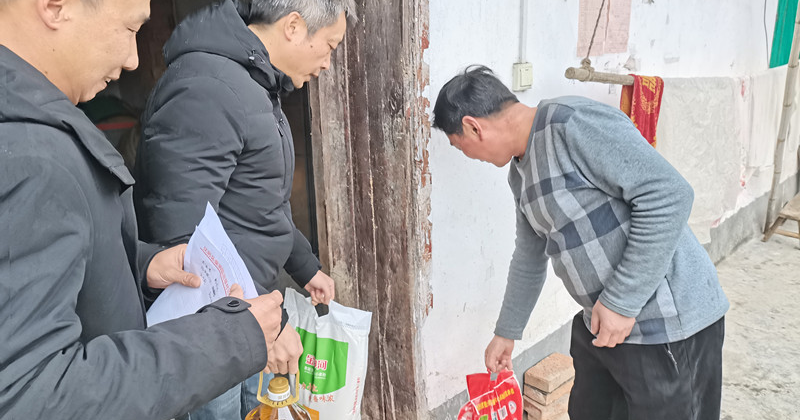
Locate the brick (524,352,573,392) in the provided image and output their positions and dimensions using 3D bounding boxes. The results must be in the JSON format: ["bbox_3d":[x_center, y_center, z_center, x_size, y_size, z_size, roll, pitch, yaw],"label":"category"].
[{"bbox_3d":[0.647,0.685,2.537,0.236,0.049,0.113,-15,20,-43],"label":"brick"}]

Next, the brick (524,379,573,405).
[{"bbox_3d":[0.643,0.736,2.528,0.236,0.049,0.113,-14,19,-40],"label":"brick"}]

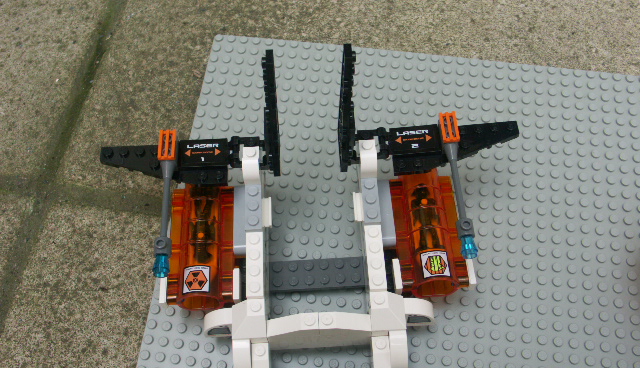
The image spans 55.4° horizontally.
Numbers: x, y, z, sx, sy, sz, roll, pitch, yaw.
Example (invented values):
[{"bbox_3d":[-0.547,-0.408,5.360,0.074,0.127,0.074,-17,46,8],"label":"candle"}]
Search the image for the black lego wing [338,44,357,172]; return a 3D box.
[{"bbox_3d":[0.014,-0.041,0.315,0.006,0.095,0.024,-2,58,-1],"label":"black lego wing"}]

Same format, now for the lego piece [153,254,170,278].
[{"bbox_3d":[-0.071,0.037,0.275,0.008,0.008,0.010,-3,65,0],"label":"lego piece"}]

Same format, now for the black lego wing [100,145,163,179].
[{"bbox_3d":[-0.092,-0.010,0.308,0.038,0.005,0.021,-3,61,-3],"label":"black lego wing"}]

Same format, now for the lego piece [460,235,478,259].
[{"bbox_3d":[0.067,0.028,0.275,0.008,0.008,0.010,-3,65,0],"label":"lego piece"}]

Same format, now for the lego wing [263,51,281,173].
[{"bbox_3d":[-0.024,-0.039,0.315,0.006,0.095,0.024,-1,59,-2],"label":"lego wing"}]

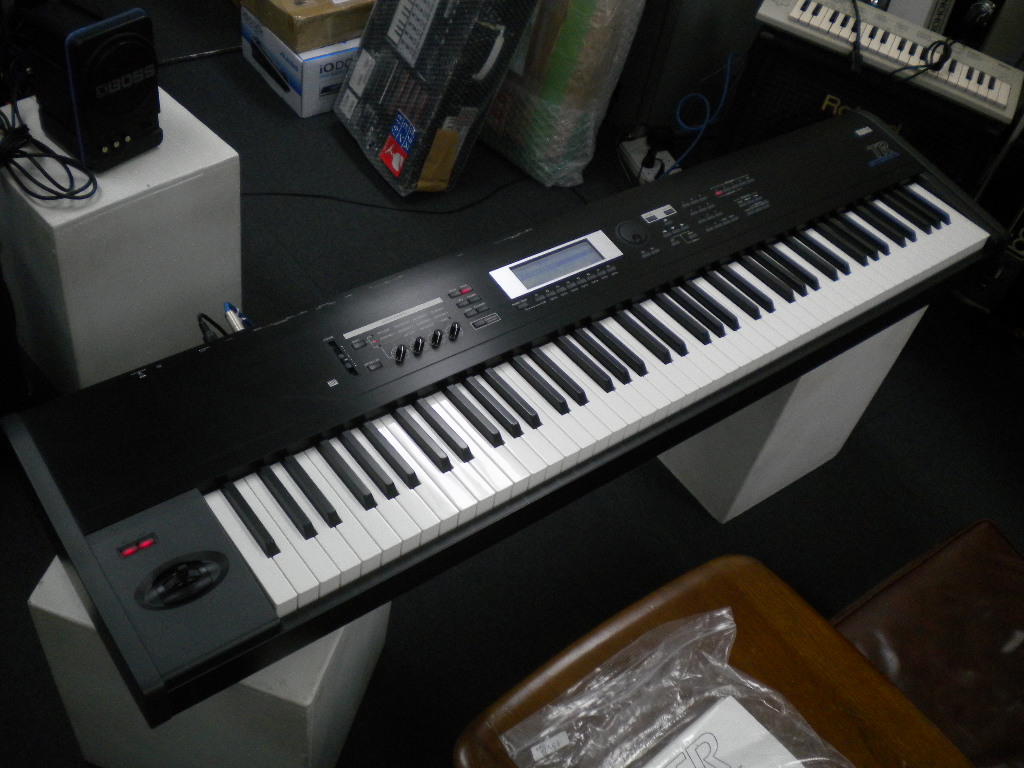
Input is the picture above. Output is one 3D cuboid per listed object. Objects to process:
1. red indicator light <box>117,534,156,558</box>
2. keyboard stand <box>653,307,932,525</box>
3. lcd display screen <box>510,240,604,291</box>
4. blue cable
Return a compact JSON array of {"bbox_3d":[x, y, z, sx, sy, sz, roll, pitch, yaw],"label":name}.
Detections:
[{"bbox_3d":[-0.356,0.155,0.987,0.036,0.006,0.011,-24,63,-30],"label":"red indicator light"},{"bbox_3d":[0.419,-0.047,1.758,0.300,0.400,0.300,-24,57,-30],"label":"keyboard stand"},{"bbox_3d":[0.060,-0.155,1.350,0.131,0.006,0.040,-24,63,-30],"label":"lcd display screen"},{"bbox_3d":[0.410,-0.611,2.325,0.115,0.290,0.100,6,47,-7],"label":"blue cable"}]

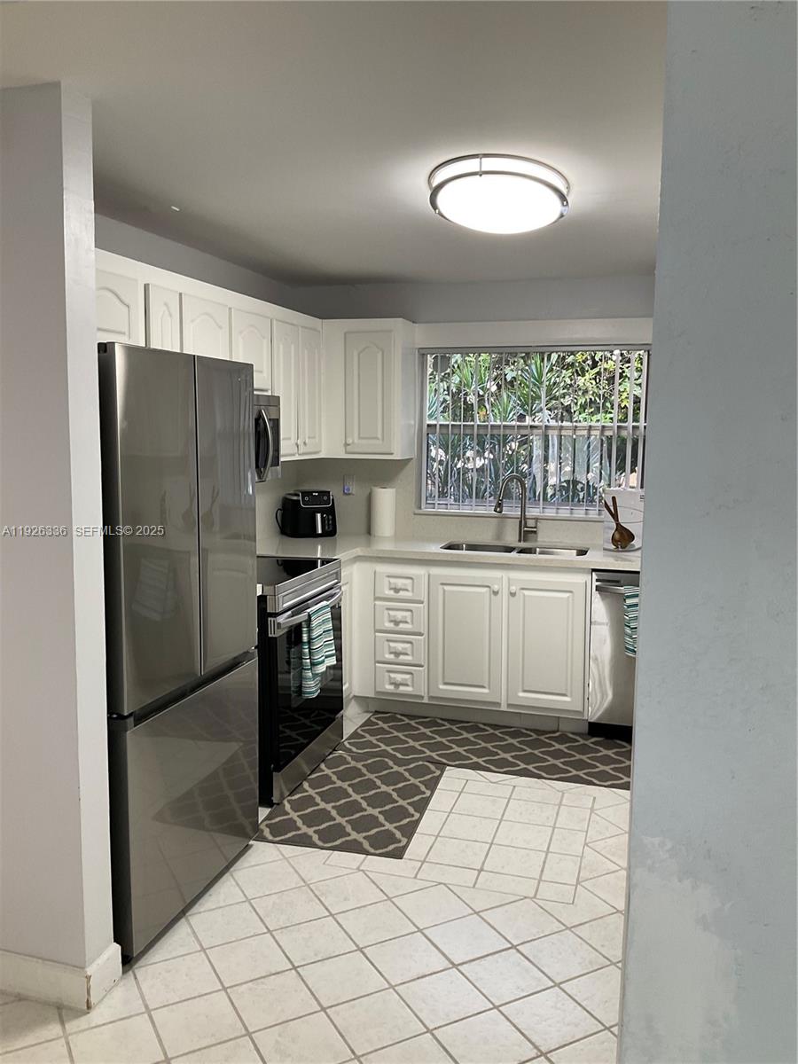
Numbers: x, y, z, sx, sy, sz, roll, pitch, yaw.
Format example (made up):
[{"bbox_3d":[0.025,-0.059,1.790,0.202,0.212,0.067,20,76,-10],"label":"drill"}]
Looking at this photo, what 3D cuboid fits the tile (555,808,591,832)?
[{"bbox_3d":[0.700,1.151,3.566,0.120,0.010,0.204,2,7,17],"label":"tile"}]

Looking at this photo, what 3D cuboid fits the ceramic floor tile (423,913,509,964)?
[{"bbox_3d":[0.206,1.247,2.725,0.201,0.010,0.201,-3,8,-28],"label":"ceramic floor tile"}]

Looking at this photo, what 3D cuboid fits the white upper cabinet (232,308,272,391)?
[{"bbox_3d":[-0.821,-0.835,4.131,0.310,0.385,0.440,2,7,16],"label":"white upper cabinet"}]

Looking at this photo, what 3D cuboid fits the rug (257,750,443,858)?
[{"bbox_3d":[-0.167,1.122,3.758,0.600,0.012,0.920,2,7,14],"label":"rug"}]

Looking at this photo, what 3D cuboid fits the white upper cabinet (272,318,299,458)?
[{"bbox_3d":[-0.705,-0.724,4.548,0.320,0.690,0.305,3,7,17],"label":"white upper cabinet"}]

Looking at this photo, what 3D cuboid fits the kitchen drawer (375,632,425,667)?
[{"bbox_3d":[0.061,0.597,4.909,0.268,0.157,0.450,3,7,16],"label":"kitchen drawer"}]

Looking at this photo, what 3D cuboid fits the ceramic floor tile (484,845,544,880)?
[{"bbox_3d":[0.419,1.190,3.213,0.201,0.010,0.201,3,7,16],"label":"ceramic floor tile"}]

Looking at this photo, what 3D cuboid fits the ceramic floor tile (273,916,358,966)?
[{"bbox_3d":[-0.259,1.256,2.734,0.204,0.010,0.204,-3,8,-28],"label":"ceramic floor tile"}]

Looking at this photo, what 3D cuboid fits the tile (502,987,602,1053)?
[{"bbox_3d":[0.403,1.295,2.365,0.202,0.010,0.202,-3,8,-28],"label":"tile"}]

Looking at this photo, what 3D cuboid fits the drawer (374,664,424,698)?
[{"bbox_3d":[0.060,0.766,4.929,0.268,0.154,0.450,3,7,16],"label":"drawer"}]

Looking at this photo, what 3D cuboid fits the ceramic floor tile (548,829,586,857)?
[{"bbox_3d":[0.640,1.183,3.389,0.121,0.010,0.211,3,7,17],"label":"ceramic floor tile"}]

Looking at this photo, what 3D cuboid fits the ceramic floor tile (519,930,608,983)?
[{"bbox_3d":[0.492,1.270,2.663,0.204,0.010,0.204,-3,8,-28],"label":"ceramic floor tile"}]

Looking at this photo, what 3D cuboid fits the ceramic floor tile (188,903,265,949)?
[{"bbox_3d":[-0.542,1.245,2.820,0.201,0.010,0.201,-3,8,-28],"label":"ceramic floor tile"}]

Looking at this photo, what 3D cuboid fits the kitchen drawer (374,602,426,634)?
[{"bbox_3d":[0.061,0.433,4.883,0.271,0.166,0.400,3,7,17],"label":"kitchen drawer"}]

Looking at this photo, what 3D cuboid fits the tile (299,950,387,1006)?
[{"bbox_3d":[-0.160,1.279,2.551,0.204,0.010,0.204,-3,8,-28],"label":"tile"}]

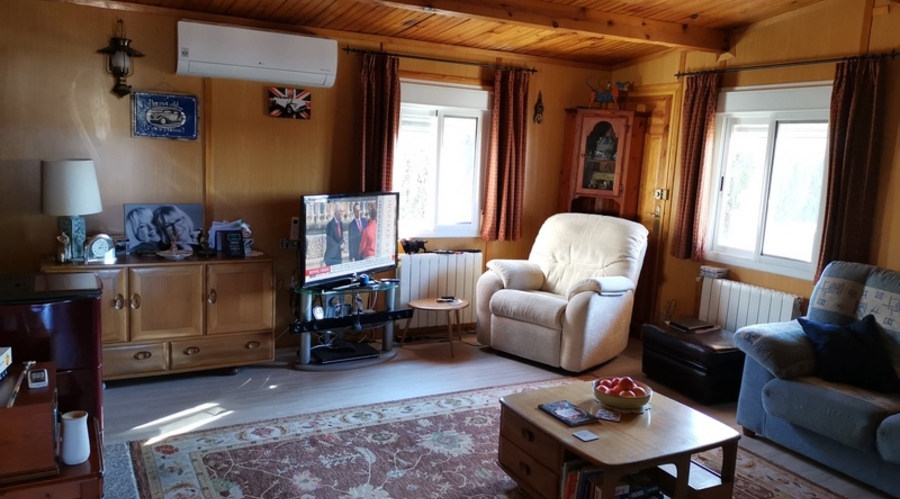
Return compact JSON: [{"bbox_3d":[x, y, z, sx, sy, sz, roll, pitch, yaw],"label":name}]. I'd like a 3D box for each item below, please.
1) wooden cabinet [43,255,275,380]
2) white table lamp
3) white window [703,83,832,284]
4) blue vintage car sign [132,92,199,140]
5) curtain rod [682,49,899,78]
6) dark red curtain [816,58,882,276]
[{"bbox_3d":[-1.823,0.426,4.476,1.309,0.747,0.438,-2,9,-28],"label":"wooden cabinet"},{"bbox_3d":[-2.244,-0.230,4.172,0.330,0.605,0.330,-2,9,-28],"label":"white table lamp"},{"bbox_3d":[2.224,-0.480,4.905,0.100,1.260,0.910,-2,9,-31],"label":"white window"},{"bbox_3d":[-1.767,-0.827,4.375,0.378,0.275,0.020,-2,9,-30],"label":"blue vintage car sign"},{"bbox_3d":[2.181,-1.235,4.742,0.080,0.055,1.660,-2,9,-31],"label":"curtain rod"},{"bbox_3d":[2.456,-0.448,4.302,0.110,1.385,0.330,-2,9,-31],"label":"dark red curtain"}]

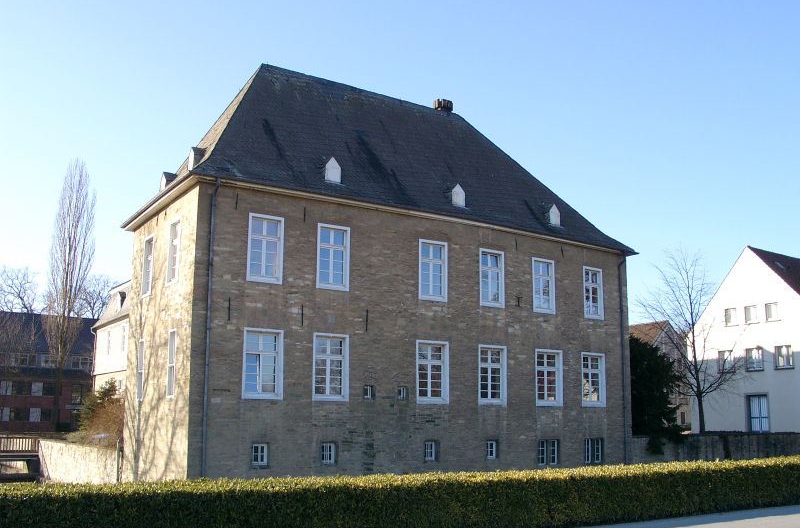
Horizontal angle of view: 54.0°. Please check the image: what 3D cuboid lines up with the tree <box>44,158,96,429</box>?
[{"bbox_3d":[-30.677,2.348,72.416,4.400,25.257,4.400,5,-12,-23],"label":"tree"}]

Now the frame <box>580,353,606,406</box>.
[{"bbox_3d":[7.530,4.527,30.682,1.307,2.103,0.200,8,-13,-32],"label":"frame"}]

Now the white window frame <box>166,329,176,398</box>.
[{"bbox_3d":[-6.758,2.980,23.487,0.170,2.030,0.708,8,-14,-33],"label":"white window frame"}]

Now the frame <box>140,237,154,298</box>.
[{"bbox_3d":[-8.479,0.089,26.671,0.170,2.086,1.117,8,-14,-33],"label":"frame"}]

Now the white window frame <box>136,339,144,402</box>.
[{"bbox_3d":[-9.114,3.723,27.715,0.130,2.170,0.840,8,-13,-32],"label":"white window frame"}]

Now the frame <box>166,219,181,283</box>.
[{"bbox_3d":[-7.001,-0.371,24.544,0.170,2.050,1.172,8,-14,-33],"label":"frame"}]

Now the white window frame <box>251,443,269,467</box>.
[{"bbox_3d":[-4.297,5.857,24.140,0.590,0.690,0.150,8,-13,-32],"label":"white window frame"}]

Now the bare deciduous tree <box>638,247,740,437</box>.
[{"bbox_3d":[15.527,4.196,42.000,5.345,9.968,5.078,1,-11,0],"label":"bare deciduous tree"}]

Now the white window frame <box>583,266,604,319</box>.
[{"bbox_3d":[7.852,1.219,32.055,1.131,2.125,0.190,8,-14,-33],"label":"white window frame"}]

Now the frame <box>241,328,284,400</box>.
[{"bbox_3d":[-4.085,2.996,23.426,1.285,2.085,0.200,8,-13,-32],"label":"frame"}]

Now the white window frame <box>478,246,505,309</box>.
[{"bbox_3d":[3.381,0.555,29.092,1.180,2.134,0.190,8,-14,-33],"label":"white window frame"}]

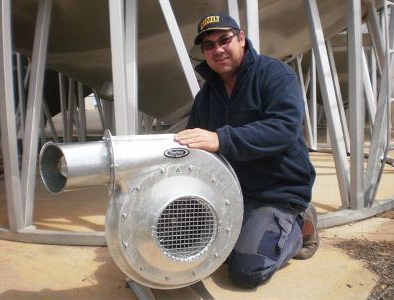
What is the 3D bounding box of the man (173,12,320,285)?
[{"bbox_3d":[0.215,-0.010,1.830,0.570,1.110,0.820,2,6,41],"label":"man"}]

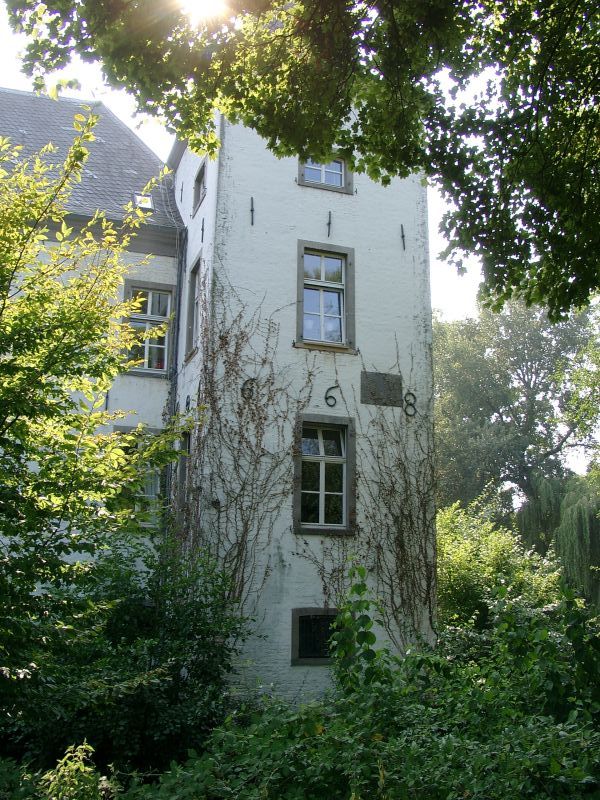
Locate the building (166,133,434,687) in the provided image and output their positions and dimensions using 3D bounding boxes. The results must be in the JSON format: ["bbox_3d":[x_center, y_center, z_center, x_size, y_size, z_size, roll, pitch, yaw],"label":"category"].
[{"bbox_3d":[-0.333,-0.080,18.856,5.091,13.320,5.076,6,-14,-20],"label":"building"}]

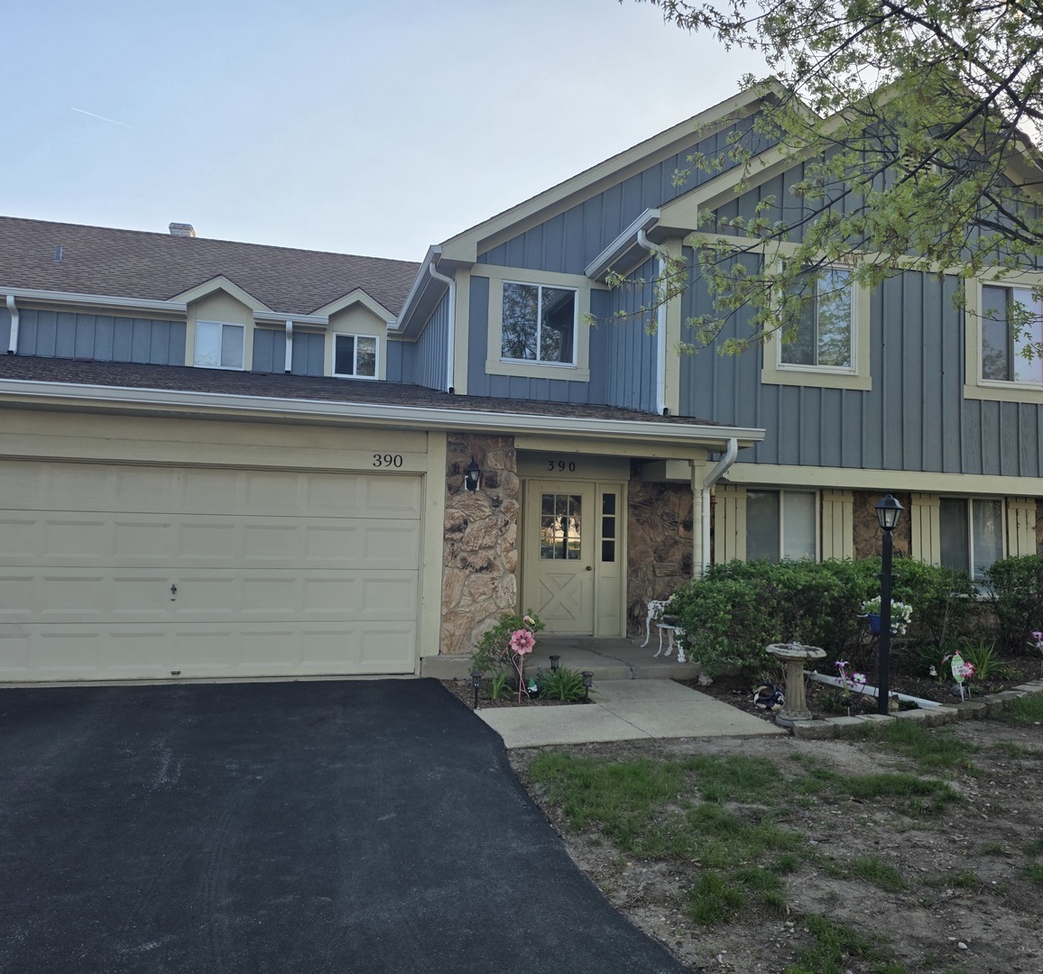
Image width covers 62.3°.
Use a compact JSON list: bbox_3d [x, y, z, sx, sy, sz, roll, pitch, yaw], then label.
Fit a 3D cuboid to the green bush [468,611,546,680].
[{"bbox_3d":[-0.129,1.434,7.791,0.660,0.670,0.600,2,-4,-14],"label":"green bush"}]

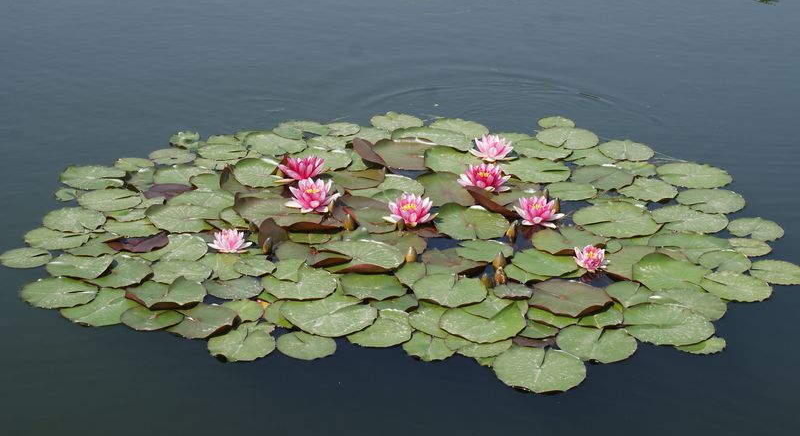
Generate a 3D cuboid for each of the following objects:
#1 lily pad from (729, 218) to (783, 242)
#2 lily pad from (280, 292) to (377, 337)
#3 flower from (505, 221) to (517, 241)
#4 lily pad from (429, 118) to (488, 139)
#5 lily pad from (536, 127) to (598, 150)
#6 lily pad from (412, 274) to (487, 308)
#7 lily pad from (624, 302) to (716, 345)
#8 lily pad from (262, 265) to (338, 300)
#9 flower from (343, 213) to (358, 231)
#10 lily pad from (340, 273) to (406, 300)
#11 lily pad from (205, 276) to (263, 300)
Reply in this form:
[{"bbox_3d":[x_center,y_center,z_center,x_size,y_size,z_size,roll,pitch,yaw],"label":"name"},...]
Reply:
[{"bbox_3d":[0.894,0.028,4.186,0.140,0.020,0.149,0,23,0],"label":"lily pad"},{"bbox_3d":[-0.169,0.232,3.996,0.227,0.025,0.212,0,24,0],"label":"lily pad"},{"bbox_3d":[0.287,0.034,4.323,0.027,0.056,0.027,16,22,-7],"label":"flower"},{"bbox_3d":[0.172,-0.257,4.830,0.175,0.022,0.178,0,23,0],"label":"lily pad"},{"bbox_3d":[0.482,-0.229,4.777,0.177,0.018,0.190,0,23,0],"label":"lily pad"},{"bbox_3d":[0.114,0.166,3.818,0.172,0.028,0.177,0,23,0],"label":"lily pad"},{"bbox_3d":[0.625,0.246,3.867,0.210,0.025,0.219,-1,23,-2],"label":"lily pad"},{"bbox_3d":[-0.249,0.157,4.161,0.190,0.028,0.187,0,24,0],"label":"lily pad"},{"bbox_3d":[-0.129,0.009,4.355,0.034,0.047,0.034,0,23,0],"label":"flower"},{"bbox_3d":[-0.064,0.164,4.046,0.160,0.035,0.155,0,23,0],"label":"lily pad"},{"bbox_3d":[-0.404,0.169,4.055,0.141,0.020,0.141,0,23,0],"label":"lily pad"}]

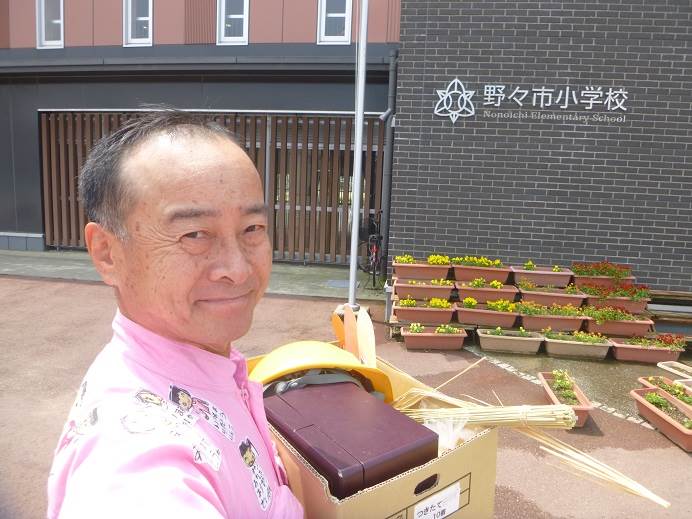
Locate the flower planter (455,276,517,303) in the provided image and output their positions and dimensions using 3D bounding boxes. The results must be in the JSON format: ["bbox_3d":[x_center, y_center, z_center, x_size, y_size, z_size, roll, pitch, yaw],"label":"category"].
[{"bbox_3d":[1.502,0.357,5.357,0.640,0.220,0.225,3,7,6],"label":"flower planter"}]

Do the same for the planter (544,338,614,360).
[{"bbox_3d":[2.331,0.888,5.091,0.650,0.180,0.220,4,6,9],"label":"planter"}]

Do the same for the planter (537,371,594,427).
[{"bbox_3d":[1.650,1.052,3.803,0.240,0.175,0.650,4,8,11],"label":"planter"}]

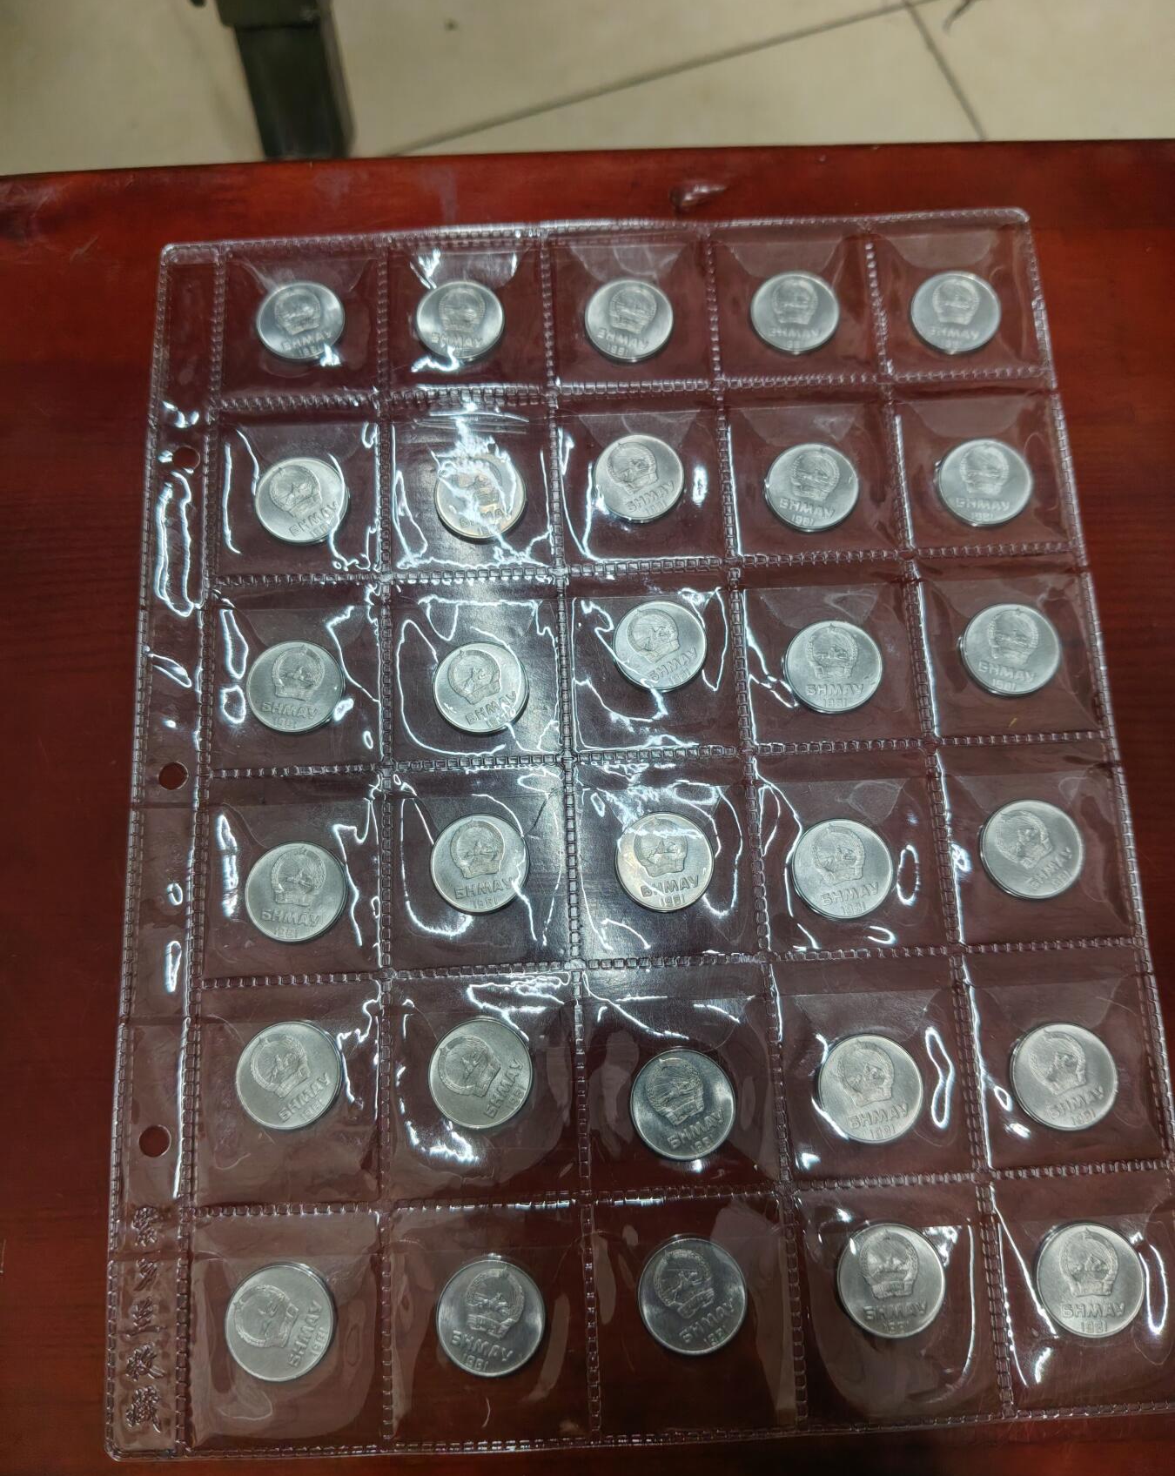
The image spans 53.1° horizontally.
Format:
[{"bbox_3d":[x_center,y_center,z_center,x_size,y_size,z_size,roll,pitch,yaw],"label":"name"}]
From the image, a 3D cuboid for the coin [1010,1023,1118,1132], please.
[{"bbox_3d":[0.091,0.064,0.224,0.020,0.002,0.020,-3,76,0],"label":"coin"}]

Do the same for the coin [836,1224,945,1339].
[{"bbox_3d":[0.055,0.099,0.215,0.020,0.002,0.020,-3,76,0],"label":"coin"}]

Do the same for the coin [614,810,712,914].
[{"bbox_3d":[0.015,0.025,0.234,0.020,0.002,0.020,-3,75,-1],"label":"coin"}]

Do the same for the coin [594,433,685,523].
[{"bbox_3d":[0.011,-0.056,0.255,0.020,0.002,0.020,-3,75,-1],"label":"coin"}]

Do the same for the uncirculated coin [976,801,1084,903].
[{"bbox_3d":[0.089,0.022,0.236,0.020,0.002,0.020,-3,76,0],"label":"uncirculated coin"}]

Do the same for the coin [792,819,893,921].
[{"bbox_3d":[0.051,0.026,0.234,0.020,0.002,0.020,-3,76,0],"label":"coin"}]

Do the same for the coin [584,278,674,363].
[{"bbox_3d":[0.009,-0.094,0.265,0.020,0.002,0.020,-3,76,0],"label":"coin"}]

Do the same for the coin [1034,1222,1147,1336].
[{"bbox_3d":[0.093,0.100,0.217,0.020,0.002,0.020,-3,76,0],"label":"coin"}]

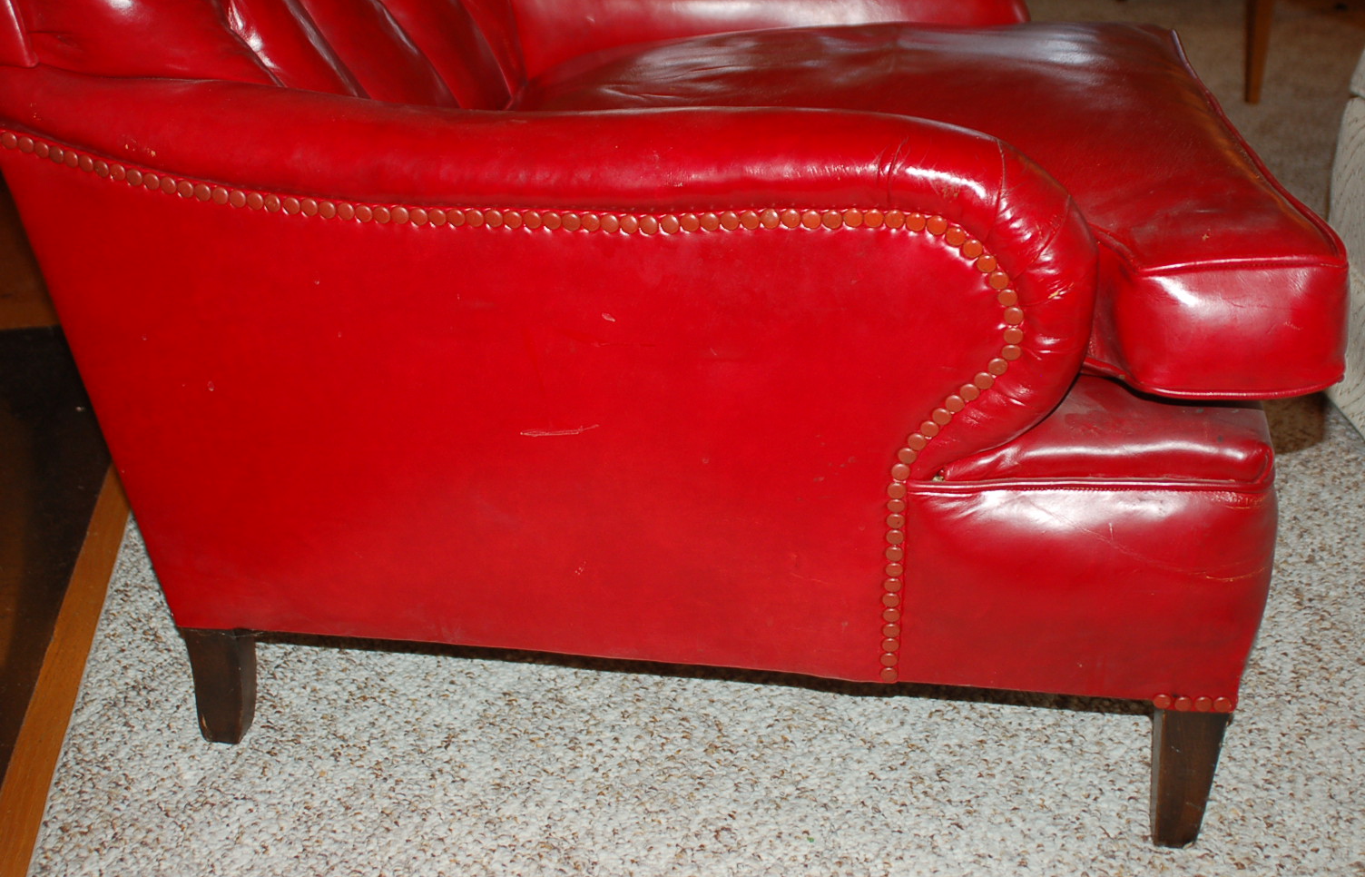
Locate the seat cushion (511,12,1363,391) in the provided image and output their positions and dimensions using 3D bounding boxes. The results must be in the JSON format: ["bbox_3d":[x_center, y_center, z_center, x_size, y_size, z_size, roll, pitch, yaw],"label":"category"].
[{"bbox_3d":[0.139,-0.223,1.343,0.640,0.115,0.691,0,26,8],"label":"seat cushion"}]

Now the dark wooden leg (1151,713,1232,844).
[{"bbox_3d":[0.351,0.227,1.120,0.045,0.120,0.048,3,26,7],"label":"dark wooden leg"}]

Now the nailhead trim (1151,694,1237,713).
[{"bbox_3d":[0.344,0.179,1.069,0.053,0.015,0.006,3,26,7],"label":"nailhead trim"}]

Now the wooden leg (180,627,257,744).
[{"bbox_3d":[-0.348,0.182,1.221,0.045,0.112,0.042,3,26,7],"label":"wooden leg"}]

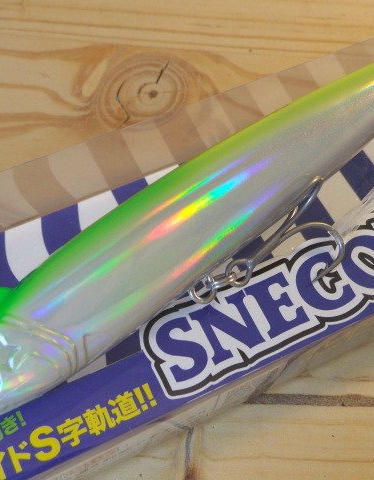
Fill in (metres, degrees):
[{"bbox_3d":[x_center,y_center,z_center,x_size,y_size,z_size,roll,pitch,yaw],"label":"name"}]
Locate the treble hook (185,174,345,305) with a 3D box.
[{"bbox_3d":[0.015,0.001,0.129,0.034,0.017,0.021,-40,74,-22],"label":"treble hook"}]

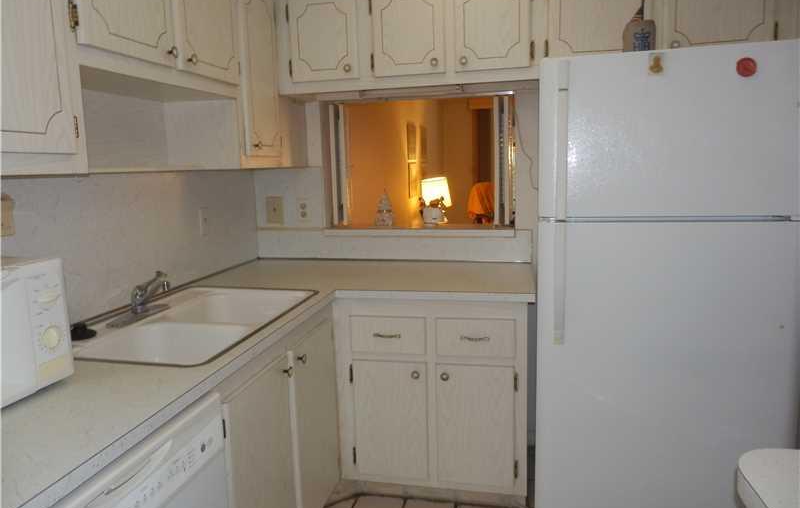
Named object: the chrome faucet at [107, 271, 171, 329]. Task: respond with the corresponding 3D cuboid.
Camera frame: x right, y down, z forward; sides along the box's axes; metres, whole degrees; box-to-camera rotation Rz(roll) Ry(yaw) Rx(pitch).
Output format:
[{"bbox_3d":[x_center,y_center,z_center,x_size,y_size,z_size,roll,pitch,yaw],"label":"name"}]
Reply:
[{"bbox_3d":[-0.766,0.125,1.691,0.192,0.151,0.242,1,9,13],"label":"chrome faucet"}]

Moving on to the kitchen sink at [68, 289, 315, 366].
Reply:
[{"bbox_3d":[-0.638,0.285,1.730,0.552,0.202,0.798,1,9,13],"label":"kitchen sink"}]

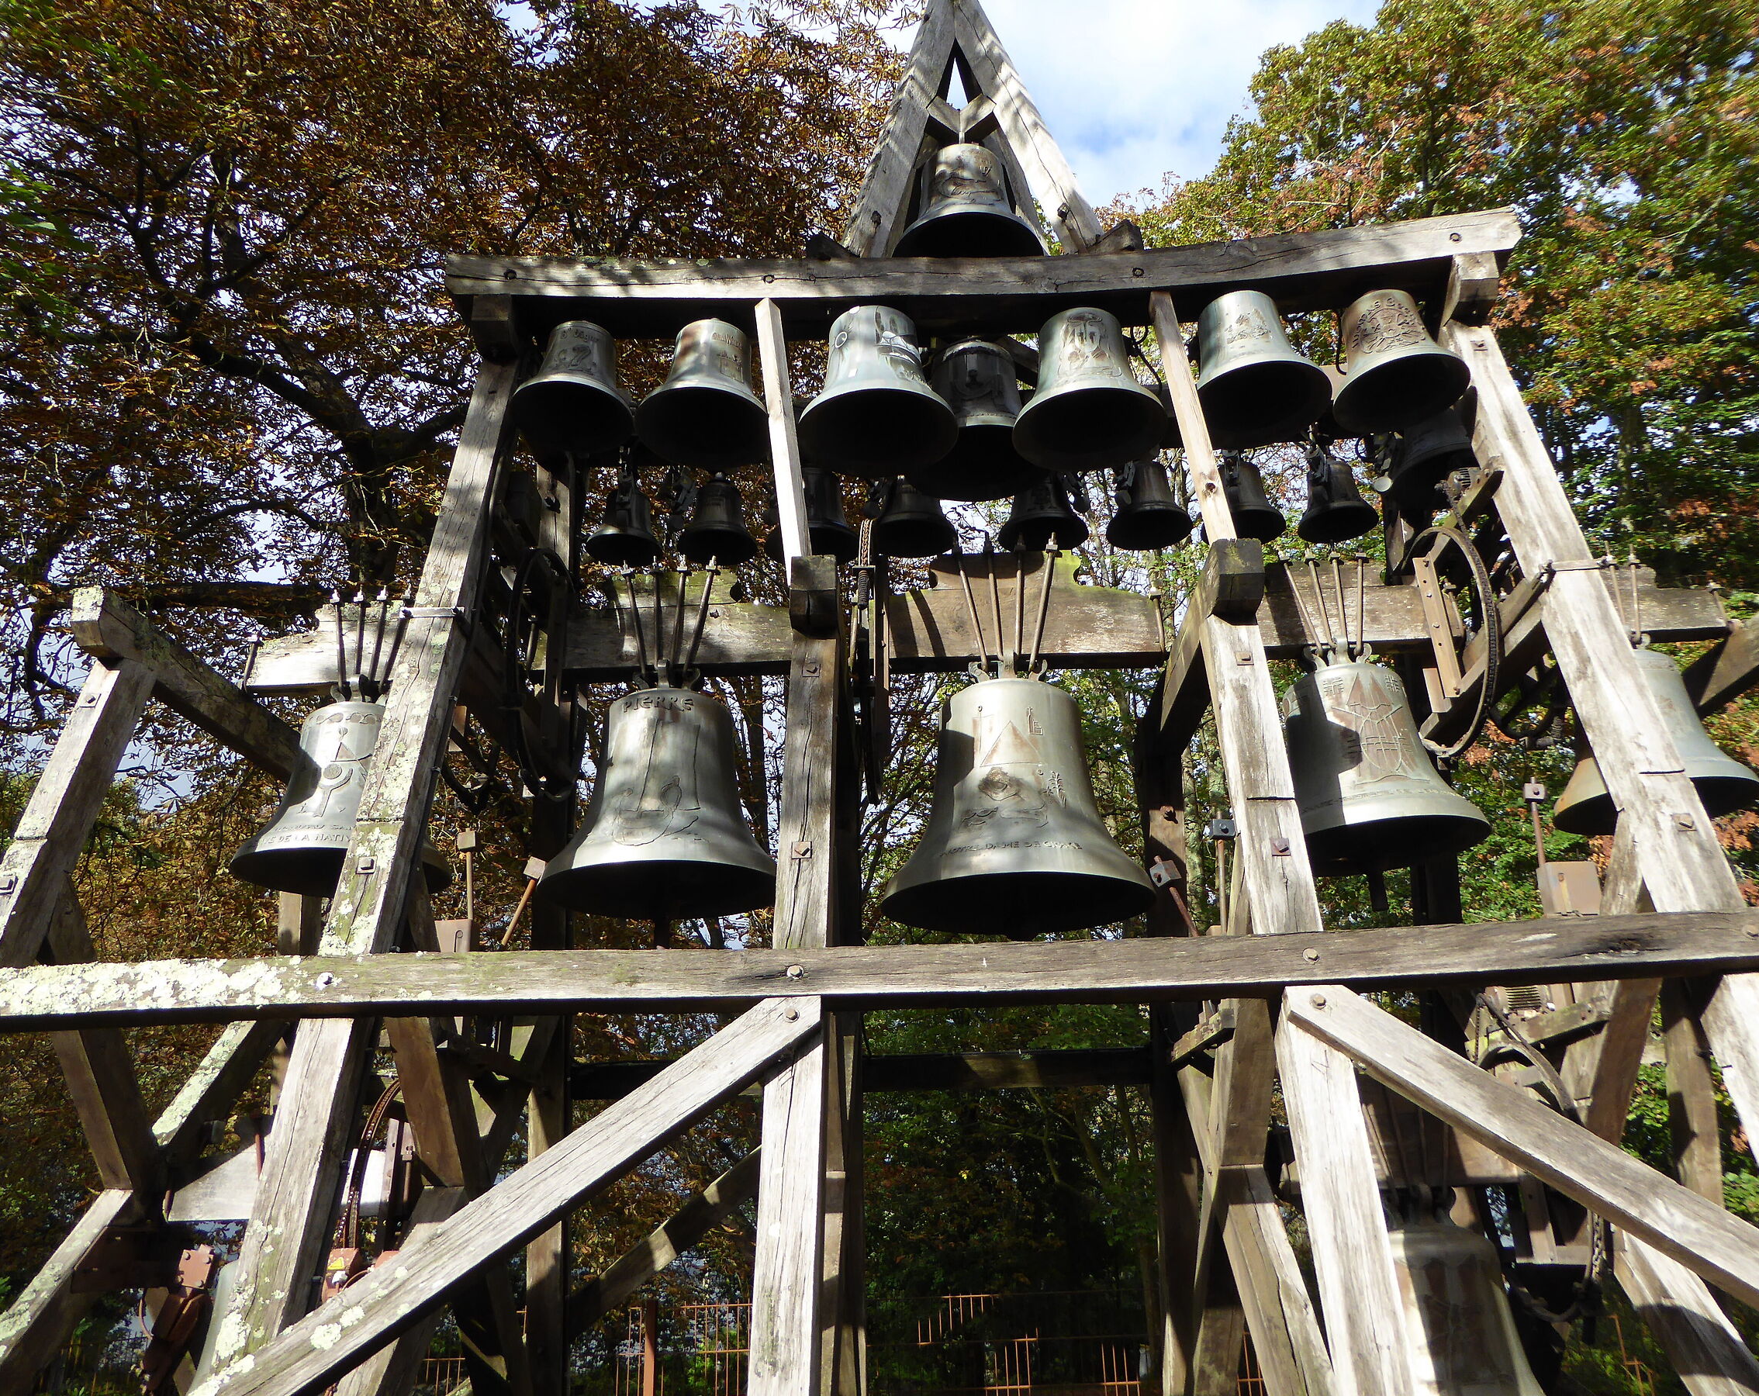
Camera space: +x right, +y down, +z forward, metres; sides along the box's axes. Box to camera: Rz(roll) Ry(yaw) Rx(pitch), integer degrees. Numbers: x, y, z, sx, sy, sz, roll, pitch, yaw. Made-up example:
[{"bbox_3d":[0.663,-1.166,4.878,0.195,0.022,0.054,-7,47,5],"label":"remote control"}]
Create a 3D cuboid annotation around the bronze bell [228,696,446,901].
[{"bbox_3d":[-2.132,0.387,5.264,0.829,0.696,0.829,-2,-22,2],"label":"bronze bell"}]

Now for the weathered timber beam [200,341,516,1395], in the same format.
[{"bbox_3d":[-1.750,0.523,4.628,0.185,5.015,0.200,-1,-36,1],"label":"weathered timber beam"}]

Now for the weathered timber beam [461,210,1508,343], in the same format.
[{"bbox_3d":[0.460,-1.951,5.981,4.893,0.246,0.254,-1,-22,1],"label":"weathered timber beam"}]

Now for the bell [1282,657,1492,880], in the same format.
[{"bbox_3d":[1.942,0.255,5.221,0.829,0.717,0.829,-2,-22,1],"label":"bell"}]

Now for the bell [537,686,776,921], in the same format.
[{"bbox_3d":[-0.853,0.390,5.209,0.978,0.807,0.978,-2,-22,2],"label":"bell"}]

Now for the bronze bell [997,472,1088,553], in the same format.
[{"bbox_3d":[0.752,-0.904,5.974,0.380,0.327,0.380,-2,-22,2],"label":"bronze bell"}]

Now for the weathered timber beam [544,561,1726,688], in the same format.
[{"bbox_3d":[1.029,-0.370,5.506,4.889,0.440,0.180,-2,-22,1],"label":"weathered timber beam"}]

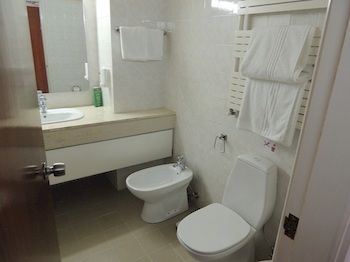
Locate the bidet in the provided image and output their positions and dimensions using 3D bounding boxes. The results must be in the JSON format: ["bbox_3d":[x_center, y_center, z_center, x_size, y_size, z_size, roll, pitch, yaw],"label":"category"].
[{"bbox_3d":[-0.131,0.555,2.126,0.577,0.385,0.384,-9,22,-32],"label":"bidet"}]

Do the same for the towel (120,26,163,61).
[{"bbox_3d":[-0.283,-0.753,2.122,0.401,0.270,0.060,-9,22,-32],"label":"towel"}]

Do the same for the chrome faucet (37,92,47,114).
[{"bbox_3d":[-1.118,-0.227,2.047,0.058,0.175,0.130,-9,22,-32],"label":"chrome faucet"}]

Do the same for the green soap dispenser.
[{"bbox_3d":[-0.768,-0.338,2.424,0.072,0.185,0.050,-9,22,-32],"label":"green soap dispenser"}]

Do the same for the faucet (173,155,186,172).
[{"bbox_3d":[0.028,0.289,2.140,0.110,0.125,0.120,-9,22,-32],"label":"faucet"}]

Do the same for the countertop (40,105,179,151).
[{"bbox_3d":[-0.747,-0.081,2.199,1.411,0.152,0.612,-9,22,-32],"label":"countertop"}]

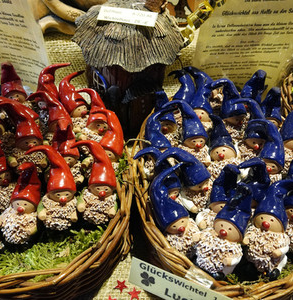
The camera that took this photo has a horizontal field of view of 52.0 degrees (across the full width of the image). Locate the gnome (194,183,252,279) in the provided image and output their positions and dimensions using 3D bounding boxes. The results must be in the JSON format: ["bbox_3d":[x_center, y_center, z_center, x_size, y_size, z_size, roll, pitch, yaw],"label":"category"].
[{"bbox_3d":[0.069,0.072,0.265,0.042,0.085,0.041,8,17,9],"label":"gnome"}]

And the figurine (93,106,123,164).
[{"bbox_3d":[-0.041,-0.003,0.340,0.042,0.086,0.042,-3,23,-4],"label":"figurine"}]

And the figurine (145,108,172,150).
[{"bbox_3d":[0.018,0.003,0.337,0.042,0.085,0.042,-3,23,-4],"label":"figurine"}]

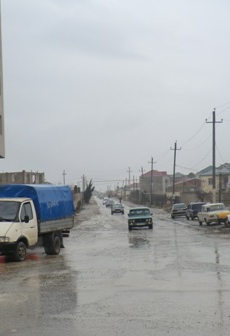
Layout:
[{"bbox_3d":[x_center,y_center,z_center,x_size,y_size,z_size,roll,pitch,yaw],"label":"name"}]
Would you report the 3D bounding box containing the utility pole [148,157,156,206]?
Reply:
[{"bbox_3d":[6.341,2.601,121.000,1.400,9.000,0.300,1,-3,-2],"label":"utility pole"}]

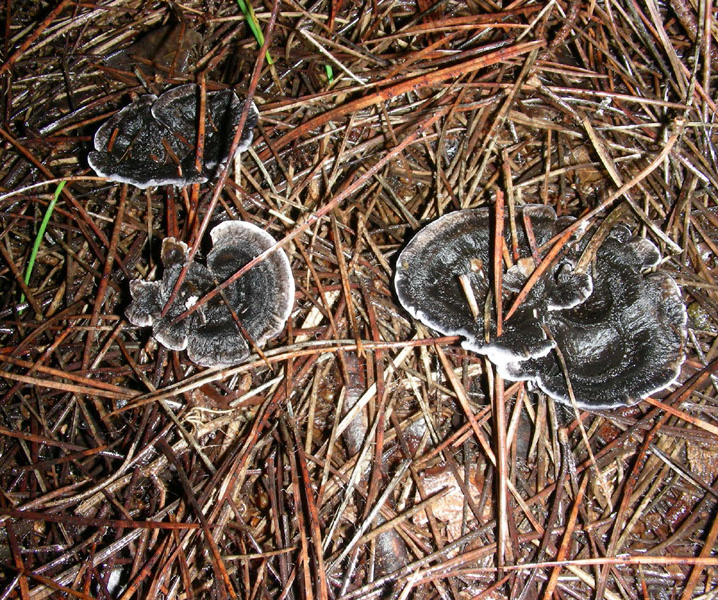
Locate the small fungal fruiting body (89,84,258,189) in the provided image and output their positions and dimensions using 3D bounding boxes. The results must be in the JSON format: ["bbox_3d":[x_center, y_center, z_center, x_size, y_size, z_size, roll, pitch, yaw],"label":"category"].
[{"bbox_3d":[-0.059,-0.050,0.283,0.053,0.014,0.042,-7,55,-5],"label":"small fungal fruiting body"}]

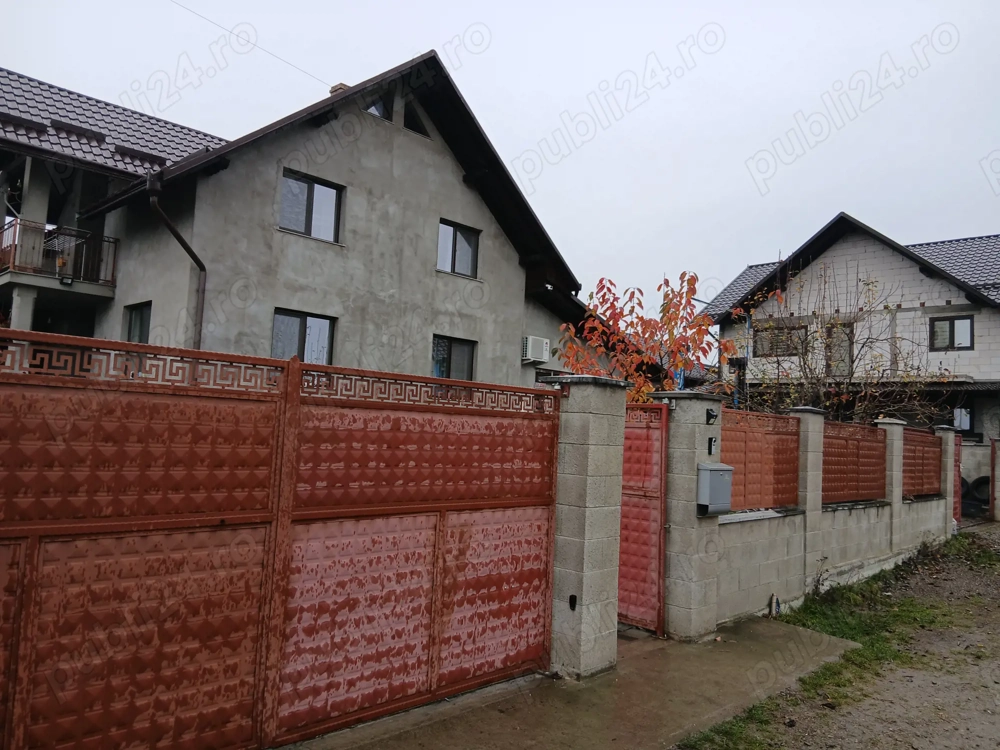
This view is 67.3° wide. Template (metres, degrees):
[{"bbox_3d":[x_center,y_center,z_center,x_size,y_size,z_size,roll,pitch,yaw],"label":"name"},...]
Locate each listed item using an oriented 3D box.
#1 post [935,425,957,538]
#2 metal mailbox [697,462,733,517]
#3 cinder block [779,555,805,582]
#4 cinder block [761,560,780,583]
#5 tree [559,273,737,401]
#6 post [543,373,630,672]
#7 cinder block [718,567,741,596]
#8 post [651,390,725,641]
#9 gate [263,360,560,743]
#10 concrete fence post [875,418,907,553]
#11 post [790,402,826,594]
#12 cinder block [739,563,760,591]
[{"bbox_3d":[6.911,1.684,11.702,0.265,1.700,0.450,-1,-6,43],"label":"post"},{"bbox_3d":[1.656,0.890,5.780,0.115,0.400,0.370,-1,-6,43],"label":"metal mailbox"},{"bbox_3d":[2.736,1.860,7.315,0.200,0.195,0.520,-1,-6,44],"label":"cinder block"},{"bbox_3d":[2.403,1.818,6.968,0.200,0.195,0.395,-1,-6,44],"label":"cinder block"},{"bbox_3d":[1.560,0.570,8.200,1.900,3.400,1.800,2,-5,11],"label":"tree"},{"bbox_3d":[0.530,0.959,4.978,0.420,1.880,0.420,-1,-6,44],"label":"post"},{"bbox_3d":[1.851,1.747,6.392,0.200,0.195,0.392,-1,-6,44],"label":"cinder block"},{"bbox_3d":[1.471,1.094,5.969,0.420,1.870,0.420,-1,-6,44],"label":"post"},{"bbox_3d":[-0.343,0.894,4.158,0.060,1.750,1.970,-1,-6,44],"label":"gate"},{"bbox_3d":[5.021,1.422,9.694,0.265,1.680,0.450,-1,-6,43],"label":"concrete fence post"},{"bbox_3d":[3.110,1.223,7.661,0.265,1.790,0.450,-1,-6,43],"label":"post"},{"bbox_3d":[2.101,1.767,6.606,0.200,0.198,0.405,-1,-6,43],"label":"cinder block"}]

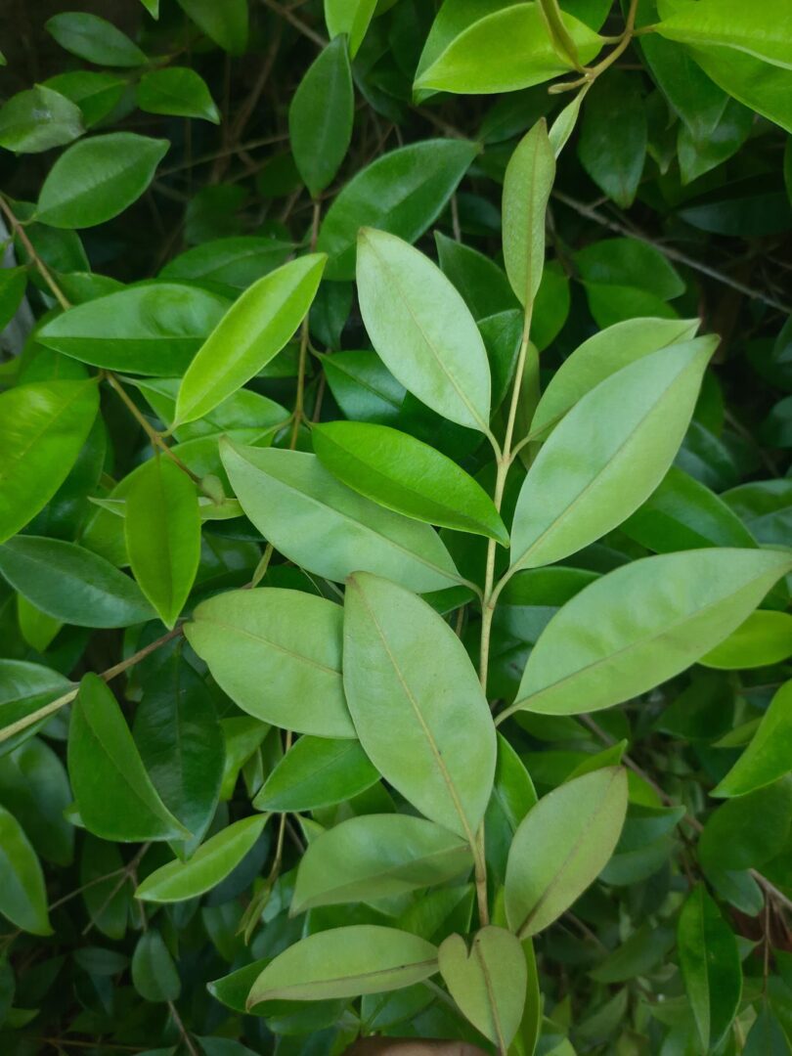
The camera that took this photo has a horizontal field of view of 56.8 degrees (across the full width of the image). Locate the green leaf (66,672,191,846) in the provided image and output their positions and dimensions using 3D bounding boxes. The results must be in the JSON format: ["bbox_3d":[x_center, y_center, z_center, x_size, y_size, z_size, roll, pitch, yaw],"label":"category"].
[{"bbox_3d":[-0.130,0.112,0.329,0.038,0.016,0.092,-40,68,-7],"label":"green leaf"}]

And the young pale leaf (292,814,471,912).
[{"bbox_3d":[-0.005,0.125,0.275,0.072,0.031,0.013,-20,-1,0],"label":"young pale leaf"}]

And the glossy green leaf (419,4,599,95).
[{"bbox_3d":[0.046,-0.195,0.300,0.080,0.034,0.014,-15,11,0],"label":"glossy green leaf"}]

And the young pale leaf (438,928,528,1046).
[{"bbox_3d":[0.032,0.151,0.240,0.026,0.007,0.037,-16,73,-5],"label":"young pale leaf"}]

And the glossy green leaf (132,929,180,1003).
[{"bbox_3d":[-0.152,0.275,0.459,0.025,0.006,0.042,-19,72,-13],"label":"glossy green leaf"}]

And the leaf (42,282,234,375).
[{"bbox_3d":[-0.112,-0.090,0.332,0.100,0.012,0.055,-1,62,0],"label":"leaf"}]

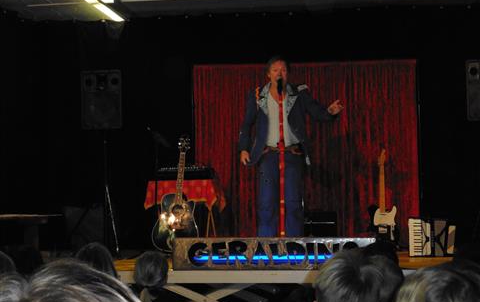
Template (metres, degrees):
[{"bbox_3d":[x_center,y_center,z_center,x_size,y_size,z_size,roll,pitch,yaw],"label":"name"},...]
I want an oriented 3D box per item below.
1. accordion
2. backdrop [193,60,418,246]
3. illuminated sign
[{"bbox_3d":[1.662,0.747,7.900,0.390,0.335,0.190,-1,-2,3],"label":"accordion"},{"bbox_3d":[0.660,0.048,9.150,2.230,1.880,0.150,-1,-2,4],"label":"backdrop"},{"bbox_3d":[0.264,0.786,7.000,1.530,0.245,0.140,-1,-3,6],"label":"illuminated sign"}]

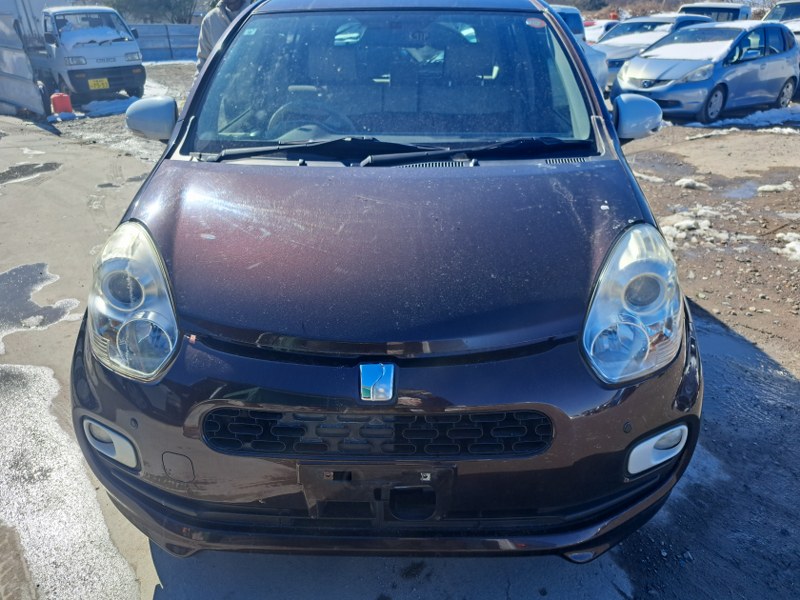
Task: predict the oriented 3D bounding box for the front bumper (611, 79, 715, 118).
[{"bbox_3d":[4.111,-3.371,9.105,0.500,0.480,1.660,-17,30,-32],"label":"front bumper"}]

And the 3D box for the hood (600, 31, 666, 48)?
[{"bbox_3d":[4.812,-5.362,11.646,1.420,0.300,0.950,22,33,40],"label":"hood"}]

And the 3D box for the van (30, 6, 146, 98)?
[{"bbox_3d":[-6.366,-4.804,10.902,3.150,1.720,1.420,23,33,40],"label":"van"}]

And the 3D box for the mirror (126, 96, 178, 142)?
[{"bbox_3d":[-0.872,-0.649,1.995,0.200,0.150,0.130,0,25,1],"label":"mirror"}]

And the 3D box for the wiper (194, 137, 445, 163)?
[{"bbox_3d":[-0.260,-0.487,1.799,0.810,0.080,0.130,0,25,2],"label":"wiper"}]

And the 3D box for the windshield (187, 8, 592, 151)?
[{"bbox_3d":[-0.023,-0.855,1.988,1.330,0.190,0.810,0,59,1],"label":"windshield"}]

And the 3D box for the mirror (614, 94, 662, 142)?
[{"bbox_3d":[0.850,-0.666,2.020,0.190,0.150,0.120,0,25,2],"label":"mirror"}]

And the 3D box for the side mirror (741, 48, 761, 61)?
[{"bbox_3d":[5.665,-3.978,8.937,0.140,0.160,0.230,-17,29,-31],"label":"side mirror"}]

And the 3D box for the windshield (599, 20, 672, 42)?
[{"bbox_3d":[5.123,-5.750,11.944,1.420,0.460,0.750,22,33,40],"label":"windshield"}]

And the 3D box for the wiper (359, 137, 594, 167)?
[{"bbox_3d":[0.243,-0.477,1.773,0.750,0.080,0.130,0,25,2],"label":"wiper"}]

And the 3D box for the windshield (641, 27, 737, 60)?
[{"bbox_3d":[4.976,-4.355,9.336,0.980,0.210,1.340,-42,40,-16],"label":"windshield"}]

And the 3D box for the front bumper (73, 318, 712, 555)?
[{"bbox_3d":[-0.042,0.311,1.359,1.630,0.540,0.440,0,25,2],"label":"front bumper"}]

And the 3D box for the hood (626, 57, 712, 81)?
[{"bbox_3d":[4.447,-3.899,9.278,0.850,0.280,1.340,-17,29,-31],"label":"hood"}]

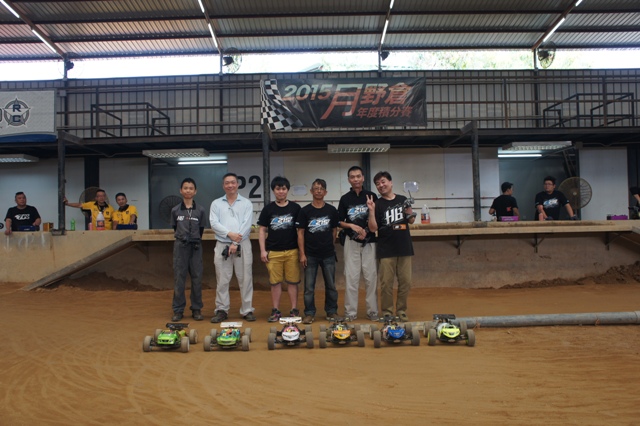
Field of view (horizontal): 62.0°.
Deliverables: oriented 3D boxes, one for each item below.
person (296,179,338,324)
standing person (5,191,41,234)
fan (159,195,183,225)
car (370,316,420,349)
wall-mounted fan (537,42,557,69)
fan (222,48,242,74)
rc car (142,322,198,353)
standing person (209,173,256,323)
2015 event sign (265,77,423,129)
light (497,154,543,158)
[{"bbox_3d":[-0.021,0.439,6.250,0.480,1.690,0.350,-1,-1,0],"label":"person"},{"bbox_3d":[-5.127,0.501,9.187,0.610,1.710,0.380,-1,-1,-7],"label":"standing person"},{"bbox_3d":[-3.298,-0.061,12.000,0.620,0.620,0.320,-1,-1,-6],"label":"fan"},{"bbox_3d":[0.712,1.142,5.090,0.425,0.200,0.520,-1,-1,0],"label":"car"},{"bbox_3d":[5.312,-3.694,12.500,0.620,0.620,0.380,-1,11,-29],"label":"wall-mounted fan"},{"bbox_3d":[-2.059,-3.565,12.500,0.620,0.620,0.380,0,9,-41],"label":"fan"},{"bbox_3d":[-1.420,1.192,5.090,0.425,0.200,0.520,-1,-1,1],"label":"rc car"},{"bbox_3d":[-1.018,0.394,6.187,0.540,1.710,0.330,-1,-1,-5],"label":"standing person"},{"bbox_3d":[0.432,-1.995,9.800,3.050,0.920,0.050,-1,-1,0],"label":"2015 event sign"},{"bbox_3d":[4.486,-1.293,12.200,1.200,0.080,0.100,-1,-1,0],"label":"light"}]

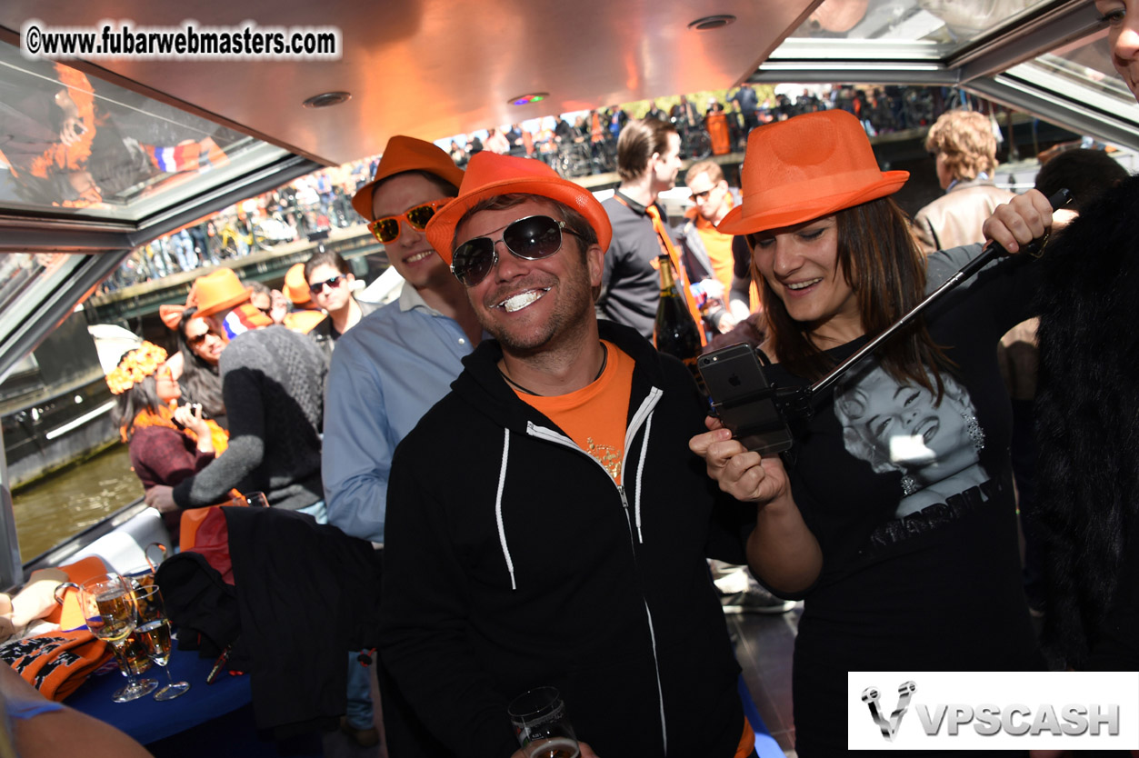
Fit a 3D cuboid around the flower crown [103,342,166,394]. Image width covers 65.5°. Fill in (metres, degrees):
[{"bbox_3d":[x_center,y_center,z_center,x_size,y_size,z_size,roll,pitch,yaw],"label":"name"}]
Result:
[{"bbox_3d":[-1.536,-0.040,3.150,0.240,0.092,0.220,-34,12,-14],"label":"flower crown"}]

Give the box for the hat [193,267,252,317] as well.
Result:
[{"bbox_3d":[-1.373,-0.336,3.500,0.275,0.135,0.235,-25,7,-29],"label":"hat"}]

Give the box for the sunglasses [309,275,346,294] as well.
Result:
[{"bbox_3d":[-0.951,-0.386,3.581,0.145,0.046,0.145,-15,7,14],"label":"sunglasses"}]

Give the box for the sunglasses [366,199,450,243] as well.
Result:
[{"bbox_3d":[-0.269,-0.292,1.628,0.148,0.050,0.145,-13,9,24],"label":"sunglasses"}]

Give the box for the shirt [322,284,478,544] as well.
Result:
[{"bbox_3d":[-0.185,0.185,1.710,0.530,0.720,0.320,-13,8,-11],"label":"shirt"}]

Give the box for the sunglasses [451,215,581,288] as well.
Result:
[{"bbox_3d":[-0.050,-0.137,1.125,0.152,0.056,0.145,-18,-19,21],"label":"sunglasses"}]

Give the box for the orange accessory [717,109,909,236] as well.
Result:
[{"bbox_3d":[0.313,-0.270,1.160,0.245,0.123,0.275,6,29,43],"label":"orange accessory"}]

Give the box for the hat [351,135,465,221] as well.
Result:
[{"bbox_3d":[-0.304,-0.398,1.740,0.245,0.123,0.275,-14,-2,7],"label":"hat"}]

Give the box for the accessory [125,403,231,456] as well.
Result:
[{"bbox_3d":[-1.372,0.180,3.100,0.360,0.220,0.280,-14,9,-13],"label":"accessory"}]

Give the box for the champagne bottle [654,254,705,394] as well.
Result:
[{"bbox_3d":[0.292,-0.144,2.340,0.115,0.370,0.115,-13,9,-3],"label":"champagne bottle"}]

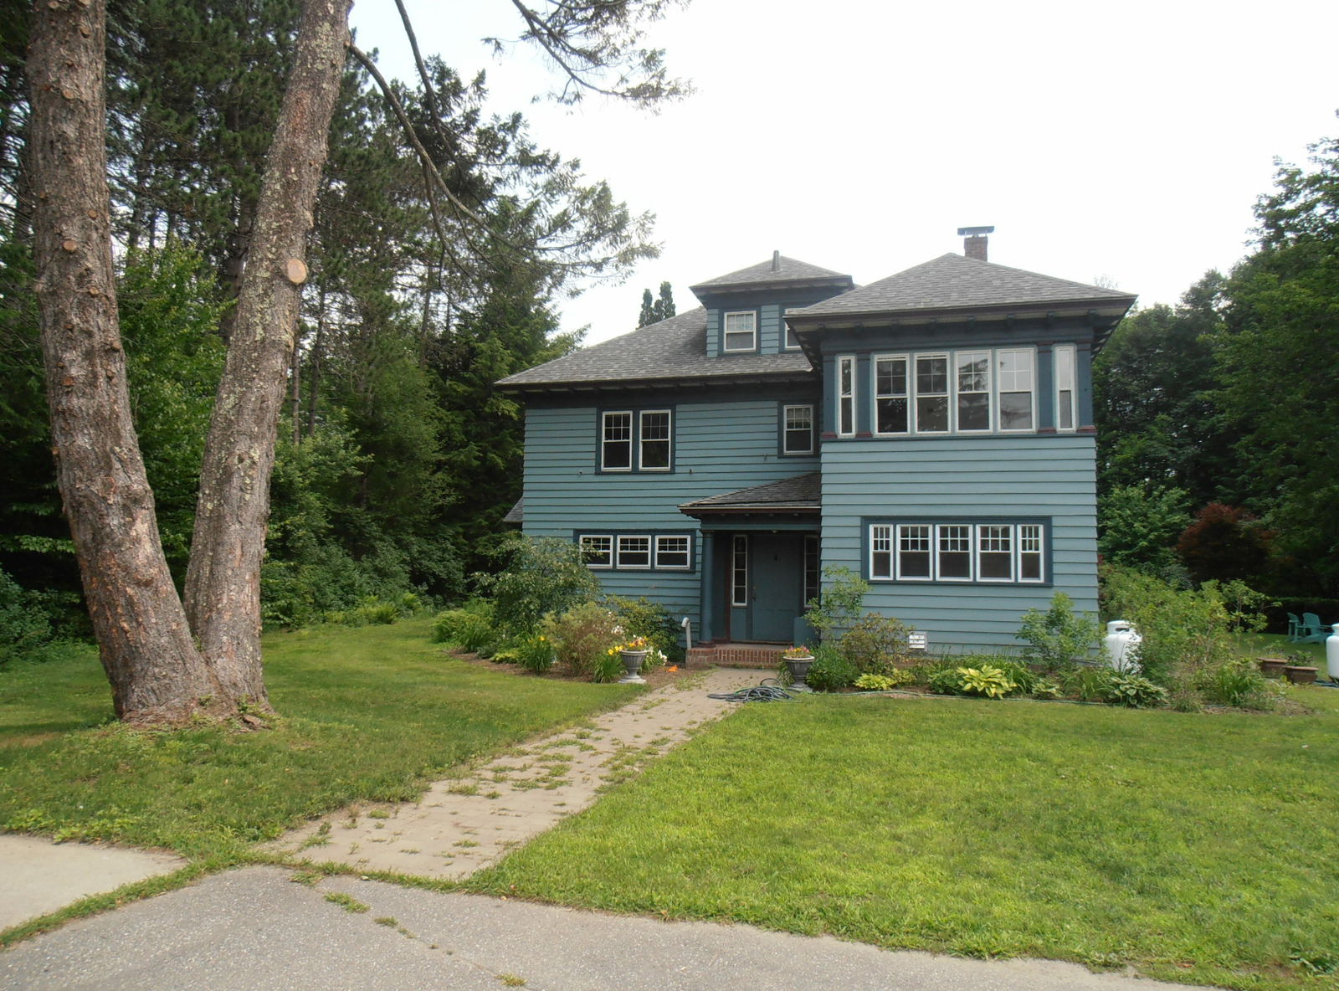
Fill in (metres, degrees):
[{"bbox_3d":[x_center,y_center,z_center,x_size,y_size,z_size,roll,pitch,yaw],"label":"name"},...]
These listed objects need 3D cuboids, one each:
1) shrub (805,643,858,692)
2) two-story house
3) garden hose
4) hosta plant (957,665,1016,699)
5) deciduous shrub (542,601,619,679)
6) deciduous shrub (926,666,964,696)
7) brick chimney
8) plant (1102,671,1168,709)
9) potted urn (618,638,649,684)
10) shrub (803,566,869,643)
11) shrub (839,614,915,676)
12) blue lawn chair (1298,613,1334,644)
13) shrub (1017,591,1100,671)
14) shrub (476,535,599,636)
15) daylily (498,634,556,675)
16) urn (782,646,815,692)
[{"bbox_3d":[2.246,2.366,12.859,0.723,0.655,0.700,0,-5,10],"label":"shrub"},{"bbox_3d":[2.632,-1.373,20.608,11.400,9.450,13.800,0,-5,15],"label":"two-story house"},{"bbox_3d":[1.043,2.482,11.855,1.086,0.220,0.850,0,-5,15],"label":"garden hose"},{"bbox_3d":[4.220,2.463,12.369,0.777,0.420,0.750,-1,-5,19],"label":"hosta plant"},{"bbox_3d":[-1.337,2.207,14.362,1.201,1.155,1.100,1,-5,-5],"label":"deciduous shrub"},{"bbox_3d":[4.001,2.708,13.500,0.546,0.432,0.550,0,-5,15],"label":"deciduous shrub"},{"bbox_3d":[7.086,-5.790,21.500,0.820,0.926,0.720,0,-5,15],"label":"brick chimney"},{"bbox_3d":[5.811,2.419,11.603,0.806,0.428,0.800,-2,-5,26],"label":"plant"},{"bbox_3d":[-0.520,2.407,13.537,0.448,0.644,0.440,1,-5,-2],"label":"potted urn"},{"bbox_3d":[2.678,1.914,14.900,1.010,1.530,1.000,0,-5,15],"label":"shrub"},{"bbox_3d":[3.265,2.377,14.600,1.149,1.032,1.050,0,-5,15],"label":"shrub"},{"bbox_3d":[18.328,3.771,26.300,0.750,0.890,0.860,2,-5,-18],"label":"blue lawn chair"},{"bbox_3d":[5.834,2.052,13.900,1.215,1.212,1.100,0,-5,15],"label":"shrub"},{"bbox_3d":[-2.683,1.927,18.900,2.417,2.212,2.200,0,-5,15],"label":"shrub"},{"bbox_3d":[-2.239,2.496,14.674,0.922,0.605,0.800,2,-5,-8],"label":"daylily"},{"bbox_3d":[1.893,2.551,13.600,0.480,0.661,0.480,0,-5,15],"label":"urn"}]

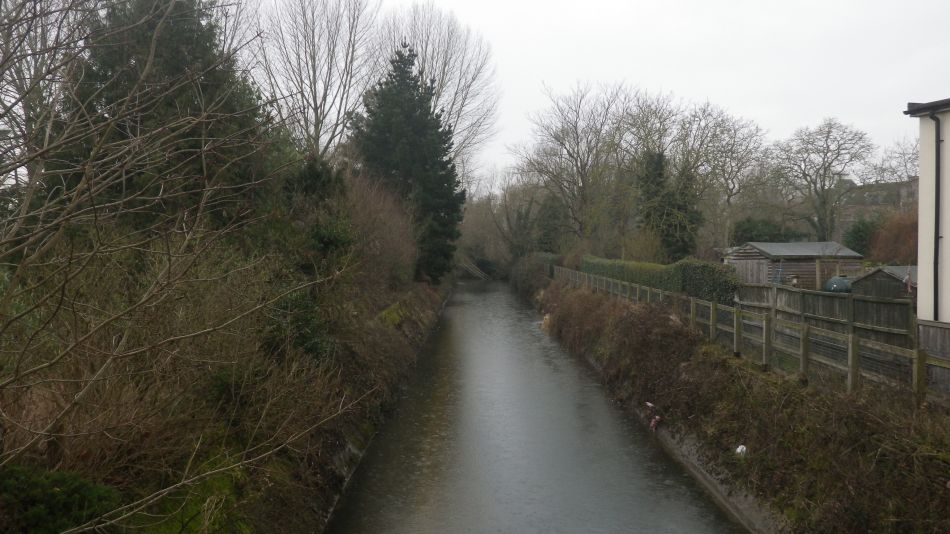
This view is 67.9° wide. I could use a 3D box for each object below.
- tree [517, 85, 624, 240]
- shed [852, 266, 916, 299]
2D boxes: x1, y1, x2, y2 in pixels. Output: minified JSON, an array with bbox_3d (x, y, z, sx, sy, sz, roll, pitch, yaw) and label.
[{"bbox_3d":[8.500,-7.600,62.000,9.500,16.800,9.000,0,2,0],"label":"tree"},{"bbox_3d":[13.900,1.060,23.100,2.300,2.050,1.900,-1,2,-34],"label":"shed"}]

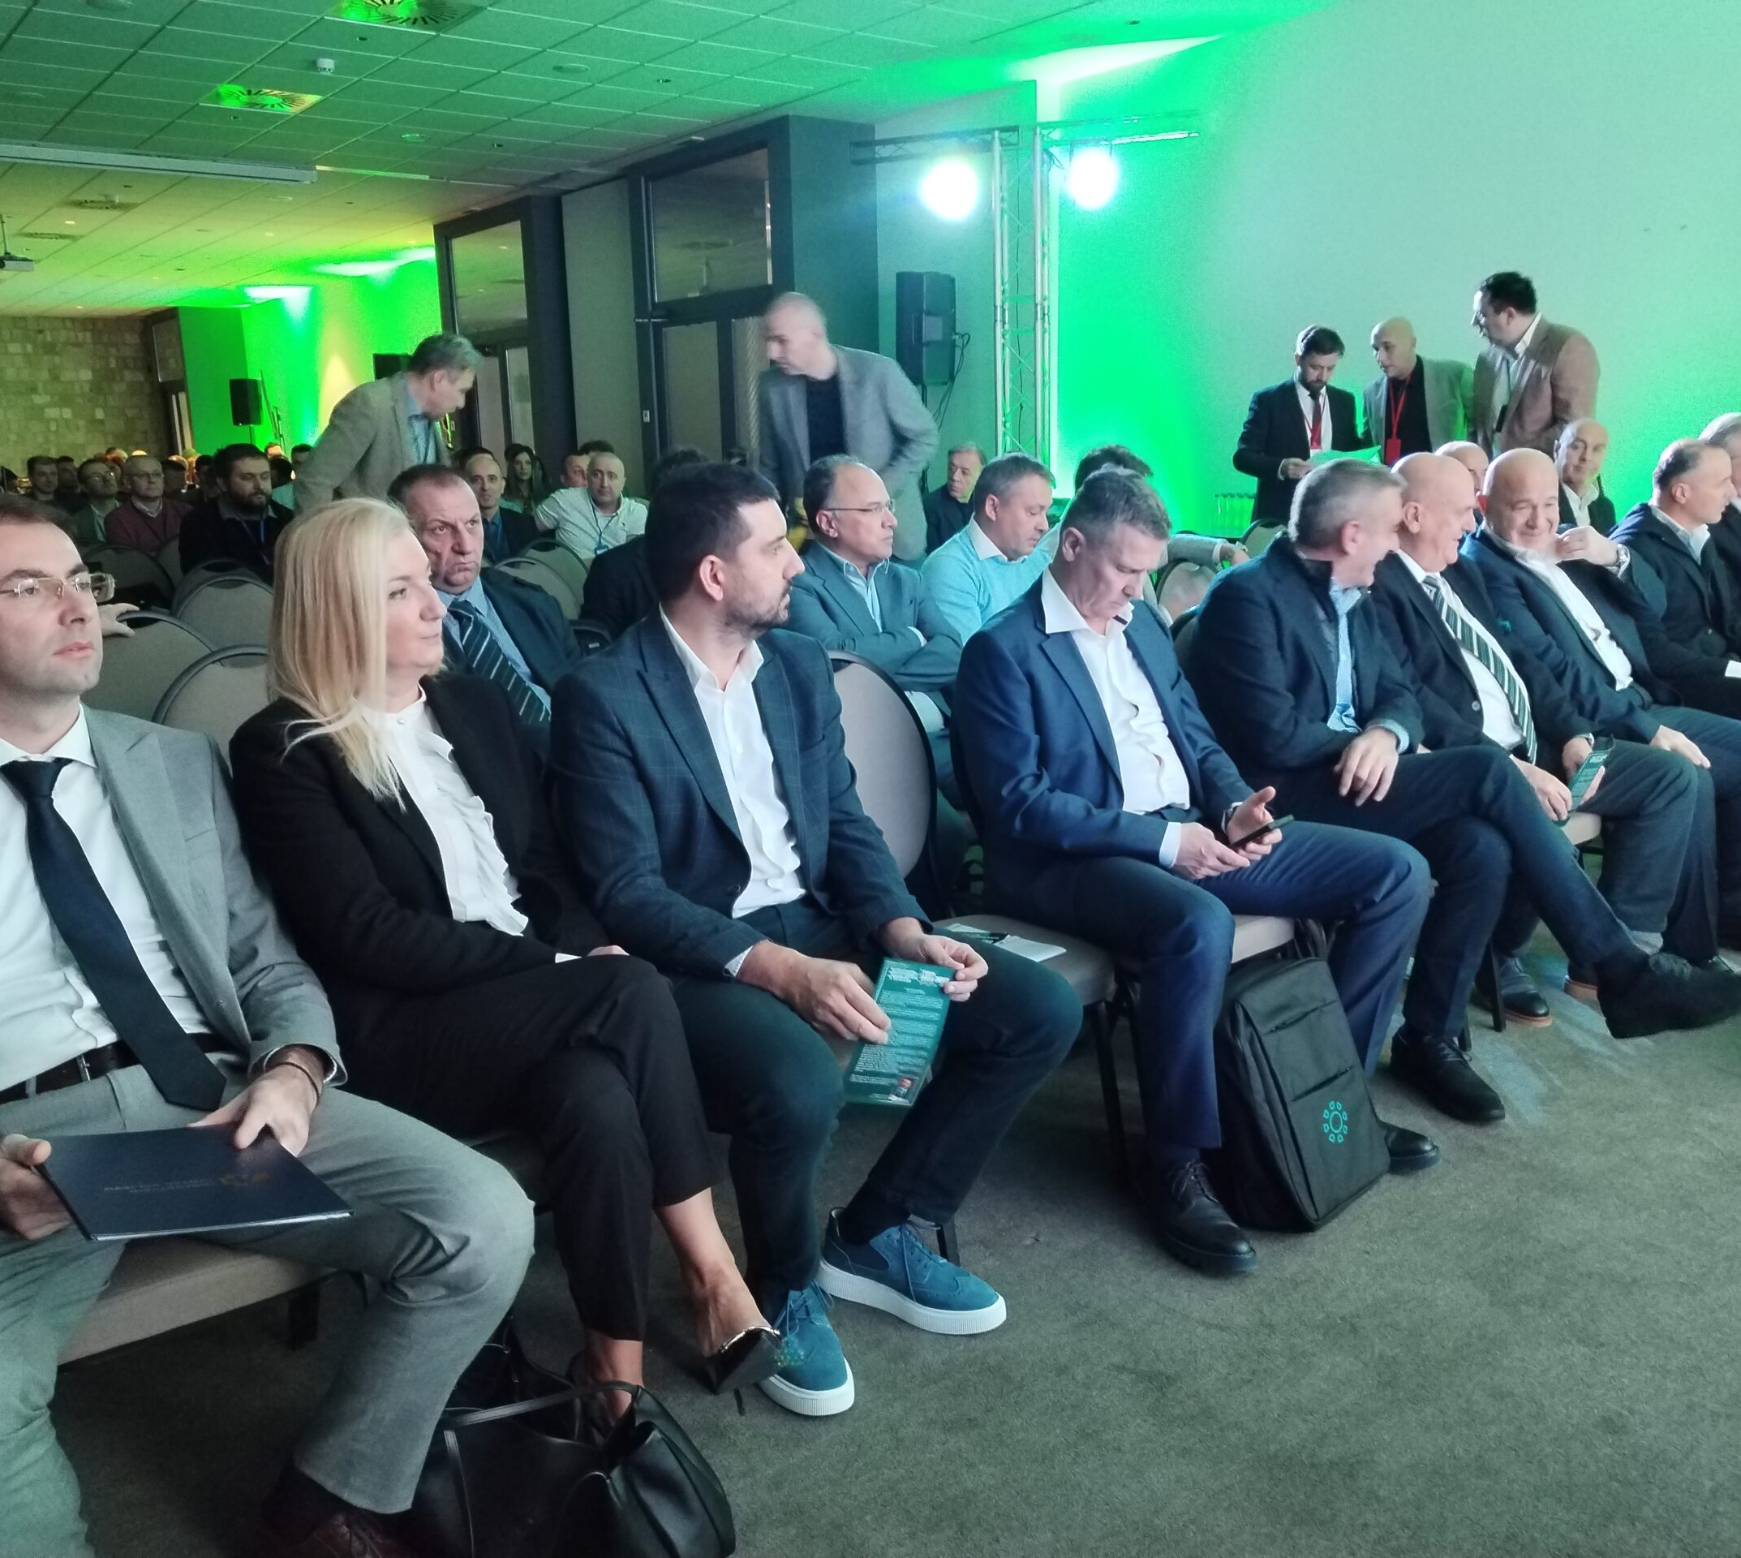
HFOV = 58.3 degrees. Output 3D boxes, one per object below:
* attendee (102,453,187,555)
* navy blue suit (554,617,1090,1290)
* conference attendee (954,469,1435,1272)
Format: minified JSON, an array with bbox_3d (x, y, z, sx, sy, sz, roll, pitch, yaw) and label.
[{"bbox_3d":[-3.350,-0.852,7.396,0.550,1.320,0.820,-10,15,-36],"label":"attendee"},{"bbox_3d":[-0.073,0.280,2.447,0.580,0.980,0.740,-11,15,-39],"label":"navy blue suit"},{"bbox_3d":[0.616,0.075,2.960,0.600,1.295,0.780,-12,16,-41],"label":"conference attendee"}]

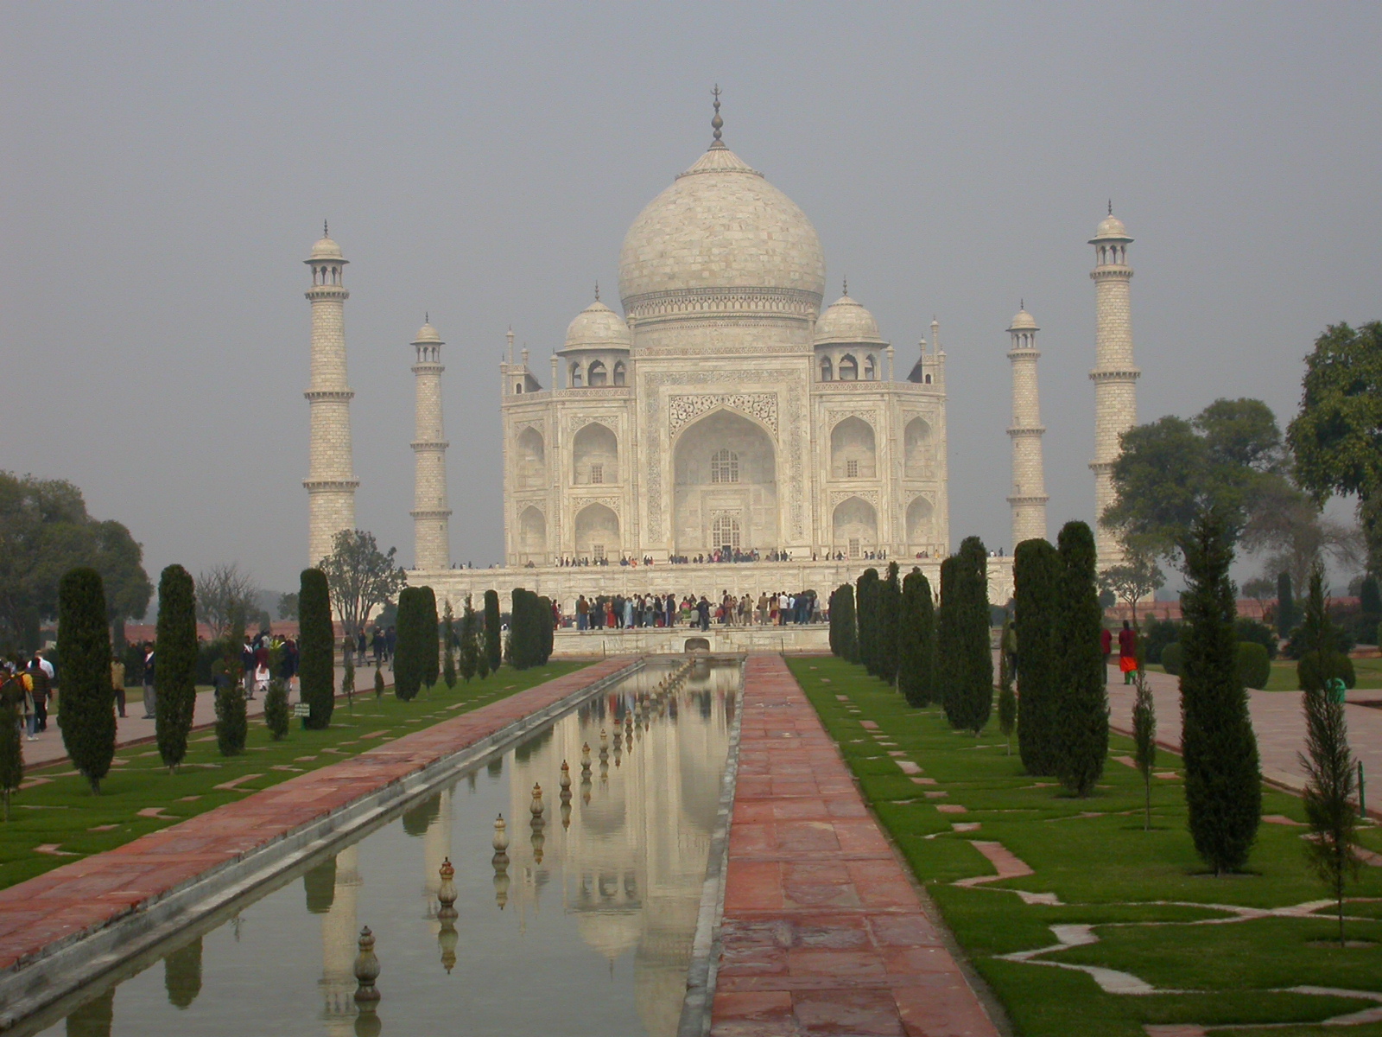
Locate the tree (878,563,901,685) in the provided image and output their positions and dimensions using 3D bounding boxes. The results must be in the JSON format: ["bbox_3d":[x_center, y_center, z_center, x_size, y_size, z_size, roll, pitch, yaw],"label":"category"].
[{"bbox_3d":[5.433,2.887,67.330,0.604,3.393,0.604,-1,-2,1],"label":"tree"}]

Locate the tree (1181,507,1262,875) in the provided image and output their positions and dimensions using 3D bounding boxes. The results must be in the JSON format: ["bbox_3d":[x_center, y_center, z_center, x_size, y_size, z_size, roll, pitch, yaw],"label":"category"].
[{"bbox_3d":[4.361,1.422,20.365,0.653,3.014,0.653,-1,-2,1],"label":"tree"}]

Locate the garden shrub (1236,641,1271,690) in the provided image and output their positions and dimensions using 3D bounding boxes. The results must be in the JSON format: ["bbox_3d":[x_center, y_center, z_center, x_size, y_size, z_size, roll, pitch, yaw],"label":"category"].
[{"bbox_3d":[14.086,3.739,63.223,1.434,1.217,1.434,-2,-2,12],"label":"garden shrub"}]

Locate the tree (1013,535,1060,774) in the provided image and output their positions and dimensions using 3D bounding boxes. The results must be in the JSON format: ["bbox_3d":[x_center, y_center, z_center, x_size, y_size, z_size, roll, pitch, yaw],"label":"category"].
[{"bbox_3d":[4.580,1.812,32.557,0.642,3.097,0.642,-1,-2,1],"label":"tree"}]

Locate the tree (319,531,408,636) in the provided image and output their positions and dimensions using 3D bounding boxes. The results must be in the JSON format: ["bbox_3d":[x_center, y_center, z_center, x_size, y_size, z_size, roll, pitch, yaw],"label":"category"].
[{"bbox_3d":[-20.615,4.541,155.470,5.612,7.660,5.612,-1,-2,1],"label":"tree"}]

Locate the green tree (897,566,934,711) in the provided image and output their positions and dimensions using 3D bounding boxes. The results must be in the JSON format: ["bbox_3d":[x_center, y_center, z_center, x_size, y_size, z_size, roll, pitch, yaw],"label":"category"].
[{"bbox_3d":[5.240,2.791,57.523,0.827,3.198,0.827,-1,-2,5],"label":"green tree"}]

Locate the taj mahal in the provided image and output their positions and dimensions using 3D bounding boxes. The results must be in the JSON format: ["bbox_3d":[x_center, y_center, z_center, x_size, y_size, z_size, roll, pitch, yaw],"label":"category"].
[{"bbox_3d":[4.338,-22.570,334.709,98.000,72.800,97.000,-1,-2,1],"label":"taj mahal"}]

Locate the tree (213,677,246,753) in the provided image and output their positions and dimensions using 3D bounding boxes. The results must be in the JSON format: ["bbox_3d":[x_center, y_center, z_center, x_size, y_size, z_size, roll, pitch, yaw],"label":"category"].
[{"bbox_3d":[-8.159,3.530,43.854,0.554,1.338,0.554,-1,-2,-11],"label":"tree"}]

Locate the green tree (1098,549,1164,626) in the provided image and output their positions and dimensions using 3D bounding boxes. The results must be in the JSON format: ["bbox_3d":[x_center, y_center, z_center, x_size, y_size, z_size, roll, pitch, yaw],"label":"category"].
[{"bbox_3d":[26.191,4.459,147.353,4.002,5.125,4.002,-1,-2,1],"label":"green tree"}]

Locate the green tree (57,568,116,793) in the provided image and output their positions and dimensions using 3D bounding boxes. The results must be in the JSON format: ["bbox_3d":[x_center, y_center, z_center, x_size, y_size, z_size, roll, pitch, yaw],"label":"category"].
[{"bbox_3d":[-8.570,2.293,35.089,0.825,3.194,0.825,-1,-2,-14],"label":"green tree"}]

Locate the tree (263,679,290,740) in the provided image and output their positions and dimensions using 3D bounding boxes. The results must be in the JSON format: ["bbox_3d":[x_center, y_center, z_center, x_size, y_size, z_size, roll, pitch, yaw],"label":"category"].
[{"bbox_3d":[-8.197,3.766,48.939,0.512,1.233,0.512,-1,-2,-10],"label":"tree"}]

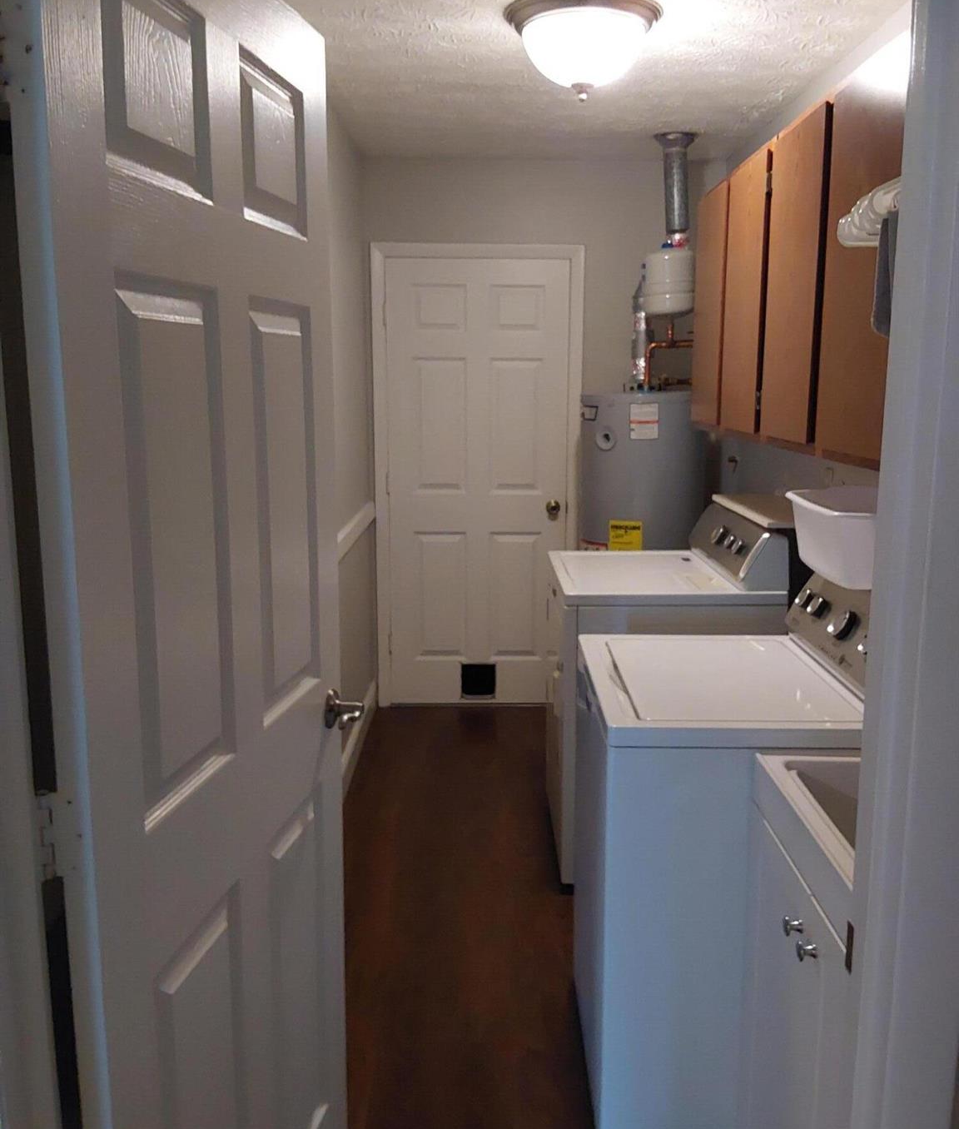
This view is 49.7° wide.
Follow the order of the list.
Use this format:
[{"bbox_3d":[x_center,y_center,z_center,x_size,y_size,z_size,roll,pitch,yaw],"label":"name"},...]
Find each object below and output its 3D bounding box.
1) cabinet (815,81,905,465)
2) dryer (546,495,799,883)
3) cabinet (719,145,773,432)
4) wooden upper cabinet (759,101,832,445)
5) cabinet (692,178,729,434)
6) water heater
[{"bbox_3d":[0.910,-0.590,2.042,0.324,0.773,0.465,0,10,0],"label":"cabinet"},{"bbox_3d":[0.569,0.384,3.381,0.660,1.105,0.732,0,10,0],"label":"dryer"},{"bbox_3d":[0.914,-0.754,2.954,0.324,0.773,0.459,0,10,0],"label":"cabinet"},{"bbox_3d":[0.912,-0.672,2.499,0.324,0.773,0.465,0,10,0],"label":"wooden upper cabinet"},{"bbox_3d":[0.916,-0.833,3.393,0.324,0.773,0.432,0,10,0],"label":"cabinet"},{"bbox_3d":[0.684,-0.002,4.413,0.522,1.466,0.522,0,10,0],"label":"water heater"}]

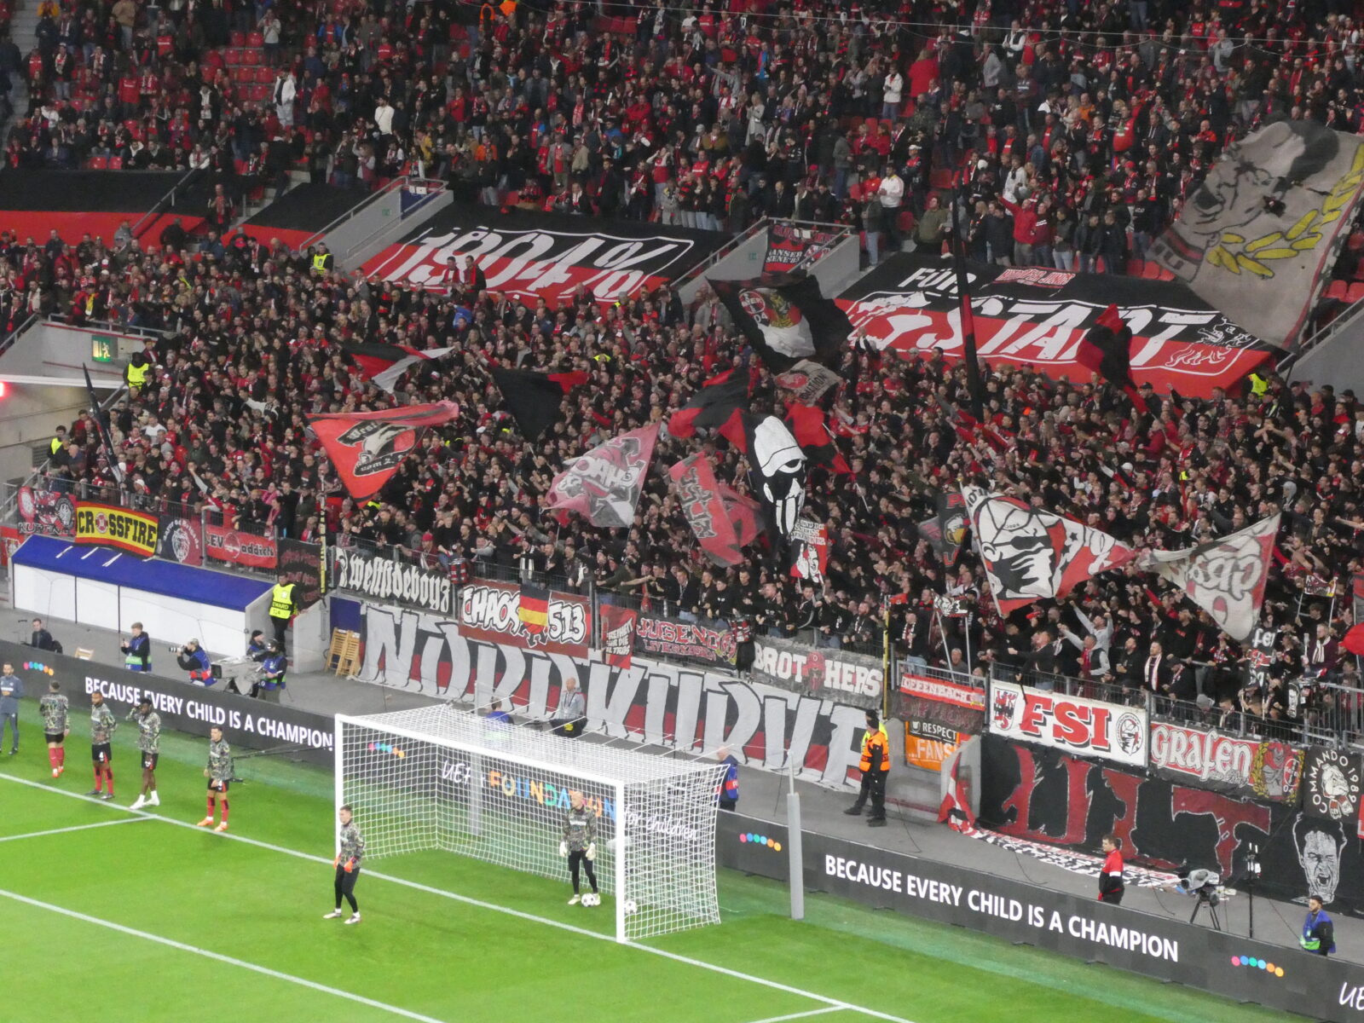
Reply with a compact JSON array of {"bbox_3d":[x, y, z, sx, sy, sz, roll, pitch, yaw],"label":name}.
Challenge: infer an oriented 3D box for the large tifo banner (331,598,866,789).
[{"bbox_3d":[-1.628,3.377,99.463,0.120,1.680,15.500,-6,10,-39],"label":"large tifo banner"}]

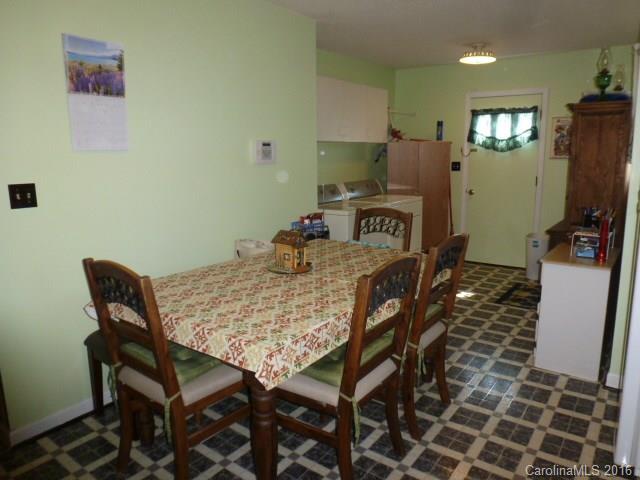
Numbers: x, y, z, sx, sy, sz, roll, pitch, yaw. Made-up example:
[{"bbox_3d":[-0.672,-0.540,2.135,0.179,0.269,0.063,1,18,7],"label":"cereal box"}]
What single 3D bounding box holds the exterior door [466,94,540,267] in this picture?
[{"bbox_3d":[2.150,-0.676,5.274,0.813,2.029,0.049,7,14,37],"label":"exterior door"}]

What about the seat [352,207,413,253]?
[{"bbox_3d":[0.309,0.312,3.100,0.470,0.974,0.526,7,14,37],"label":"seat"}]

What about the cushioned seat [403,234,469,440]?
[{"bbox_3d":[0.428,0.453,2.347,0.504,0.974,0.448,7,14,37],"label":"cushioned seat"}]

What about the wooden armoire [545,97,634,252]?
[{"bbox_3d":[2.184,-0.188,3.552,0.526,1.716,0.986,7,14,37],"label":"wooden armoire"}]

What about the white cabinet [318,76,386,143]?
[{"bbox_3d":[0.222,-1.335,4.713,0.302,0.603,1.501,7,14,37],"label":"white cabinet"}]

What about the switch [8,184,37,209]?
[{"bbox_3d":[-1.397,-0.205,2.093,0.012,0.115,0.117,7,14,37],"label":"switch"}]

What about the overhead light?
[{"bbox_3d":[1.598,-1.887,4.494,0.382,0.201,0.382,7,14,37],"label":"overhead light"}]

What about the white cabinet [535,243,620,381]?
[{"bbox_3d":[1.704,0.436,2.938,0.397,0.721,0.650,7,14,37],"label":"white cabinet"}]

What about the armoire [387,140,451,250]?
[{"bbox_3d":[1.230,-0.434,5.484,0.381,1.505,0.885,7,14,37],"label":"armoire"}]

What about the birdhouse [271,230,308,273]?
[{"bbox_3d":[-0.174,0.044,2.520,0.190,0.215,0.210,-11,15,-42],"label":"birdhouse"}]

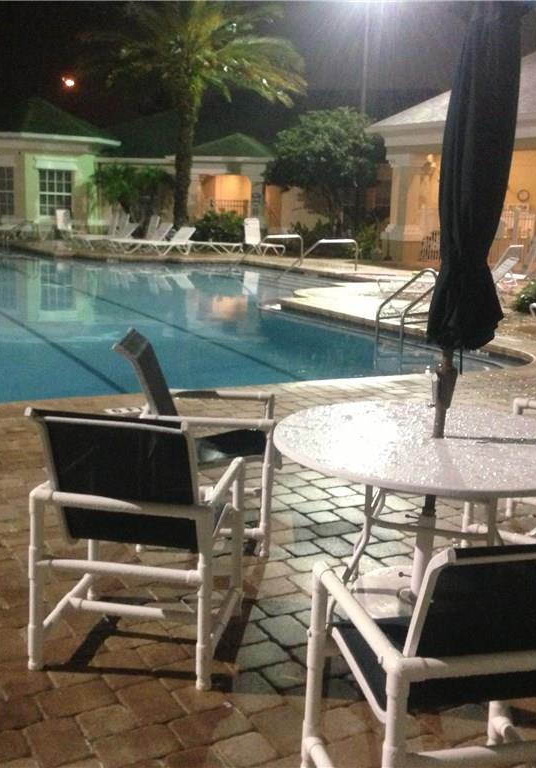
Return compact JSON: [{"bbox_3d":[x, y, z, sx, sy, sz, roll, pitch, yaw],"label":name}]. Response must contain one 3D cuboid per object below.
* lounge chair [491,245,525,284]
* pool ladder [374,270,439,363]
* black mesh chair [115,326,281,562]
[{"bbox_3d":[4.408,-2.222,18.633,0.650,0.820,1.750,-6,13,-35],"label":"lounge chair"},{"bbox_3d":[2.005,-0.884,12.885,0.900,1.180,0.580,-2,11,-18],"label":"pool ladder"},{"bbox_3d":[-0.314,0.257,4.615,0.770,0.930,0.610,2,11,0],"label":"black mesh chair"}]

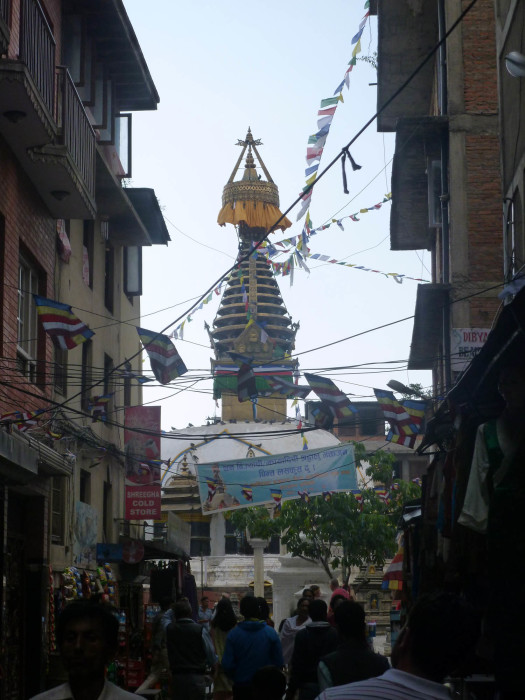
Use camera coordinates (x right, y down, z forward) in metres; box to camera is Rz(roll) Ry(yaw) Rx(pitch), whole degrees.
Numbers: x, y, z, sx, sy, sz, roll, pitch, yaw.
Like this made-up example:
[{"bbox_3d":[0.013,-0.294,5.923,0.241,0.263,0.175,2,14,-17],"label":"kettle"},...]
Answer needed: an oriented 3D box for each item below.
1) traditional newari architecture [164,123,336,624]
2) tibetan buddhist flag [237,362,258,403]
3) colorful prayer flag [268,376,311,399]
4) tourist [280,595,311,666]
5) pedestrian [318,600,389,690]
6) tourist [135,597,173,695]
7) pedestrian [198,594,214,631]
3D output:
[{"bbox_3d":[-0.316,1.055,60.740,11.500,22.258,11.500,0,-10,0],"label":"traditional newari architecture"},{"bbox_3d":[-0.189,0.310,14.669,0.300,0.460,0.150,0,-10,0],"label":"tibetan buddhist flag"},{"bbox_3d":[0.279,0.402,14.957,0.460,0.250,0.150,0,-10,0],"label":"colorful prayer flag"},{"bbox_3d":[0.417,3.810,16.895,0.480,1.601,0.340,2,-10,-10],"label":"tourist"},{"bbox_3d":[0.548,2.303,8.326,0.500,1.592,0.320,0,-10,0],"label":"pedestrian"},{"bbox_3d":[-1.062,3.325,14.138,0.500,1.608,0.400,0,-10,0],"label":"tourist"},{"bbox_3d":[-1.153,5.937,28.909,0.480,1.593,0.340,3,-11,-20],"label":"pedestrian"}]

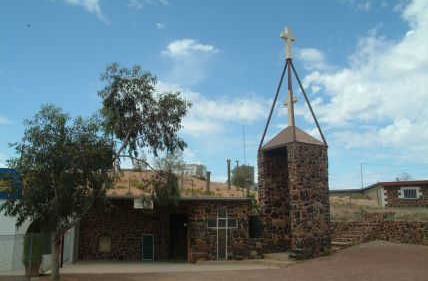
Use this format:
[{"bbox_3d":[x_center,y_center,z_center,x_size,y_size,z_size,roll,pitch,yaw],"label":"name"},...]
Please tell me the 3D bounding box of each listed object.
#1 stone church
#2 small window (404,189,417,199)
[{"bbox_3d":[-0.158,-0.212,19.473,11.500,11.900,5.300,1,-11,-4],"label":"stone church"},{"bbox_3d":[19.561,5.306,36.673,1.200,0.950,0.150,-2,-11,8],"label":"small window"}]

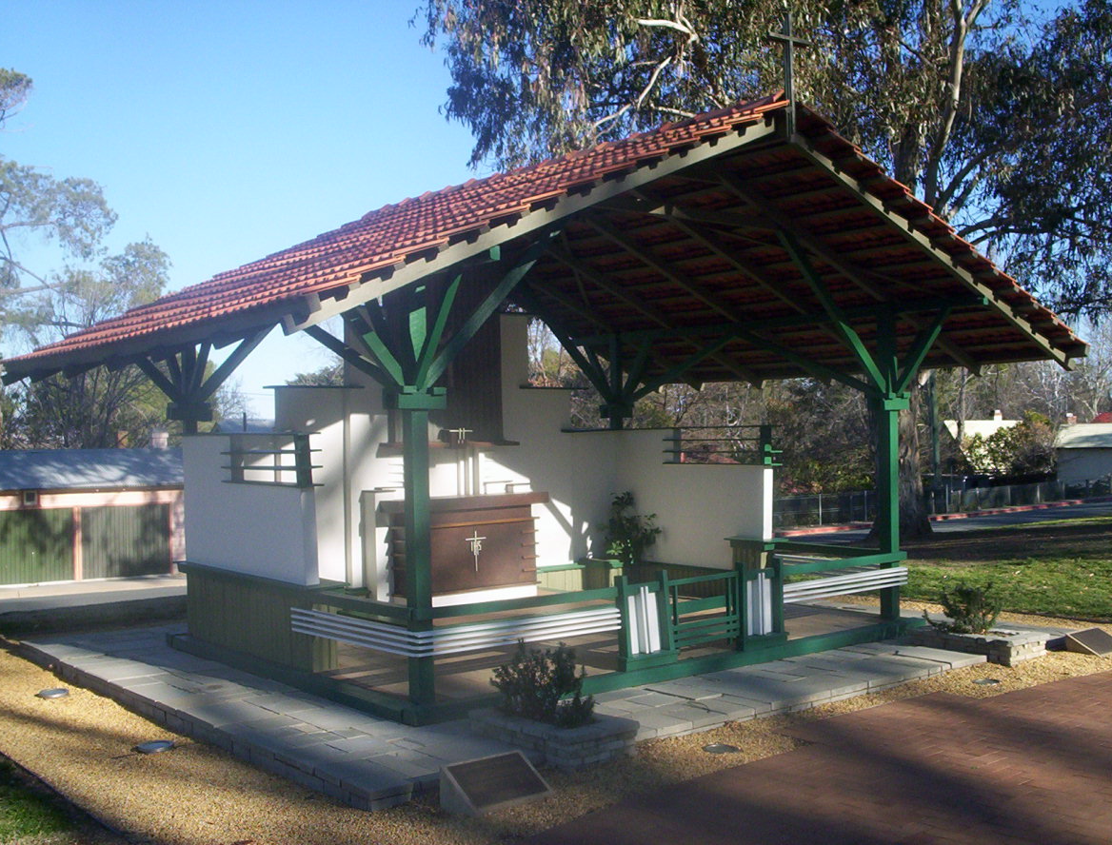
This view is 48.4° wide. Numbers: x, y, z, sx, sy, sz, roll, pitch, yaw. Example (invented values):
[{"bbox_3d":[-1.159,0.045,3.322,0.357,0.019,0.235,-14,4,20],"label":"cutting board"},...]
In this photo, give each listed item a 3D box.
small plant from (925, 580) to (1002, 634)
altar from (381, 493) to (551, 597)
[{"bbox_3d":[3.612,1.649,10.924,0.600,0.410,0.600,0,-1,-39],"label":"small plant"},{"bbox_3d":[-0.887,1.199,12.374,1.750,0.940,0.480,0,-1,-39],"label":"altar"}]

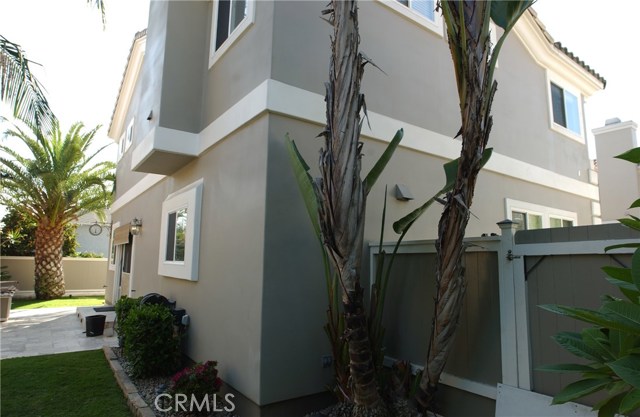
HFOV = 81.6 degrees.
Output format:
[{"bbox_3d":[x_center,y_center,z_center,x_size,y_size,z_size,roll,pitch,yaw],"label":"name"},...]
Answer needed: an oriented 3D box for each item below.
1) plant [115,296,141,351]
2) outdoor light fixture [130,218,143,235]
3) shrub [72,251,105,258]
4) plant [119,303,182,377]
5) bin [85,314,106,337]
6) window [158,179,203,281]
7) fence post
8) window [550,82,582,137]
[{"bbox_3d":[-3.280,1.921,6.330,0.420,0.820,0.500,6,-9,-36],"label":"plant"},{"bbox_3d":[-4.280,0.426,8.647,0.230,0.380,0.220,6,-9,-36],"label":"outdoor light fixture"},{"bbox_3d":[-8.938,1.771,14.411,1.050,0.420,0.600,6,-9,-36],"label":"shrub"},{"bbox_3d":[-2.233,1.705,4.906,0.620,0.870,0.680,6,-9,-36],"label":"plant"},{"bbox_3d":[-4.331,2.236,7.140,0.350,0.390,0.350,6,-9,-36],"label":"bin"},{"bbox_3d":[-2.265,0.377,5.974,0.110,1.452,1.869,6,-9,-36],"label":"window"},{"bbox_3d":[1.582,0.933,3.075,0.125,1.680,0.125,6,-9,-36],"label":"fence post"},{"bbox_3d":[5.631,-2.264,8.506,1.466,0.945,0.100,6,-9,-36],"label":"window"}]

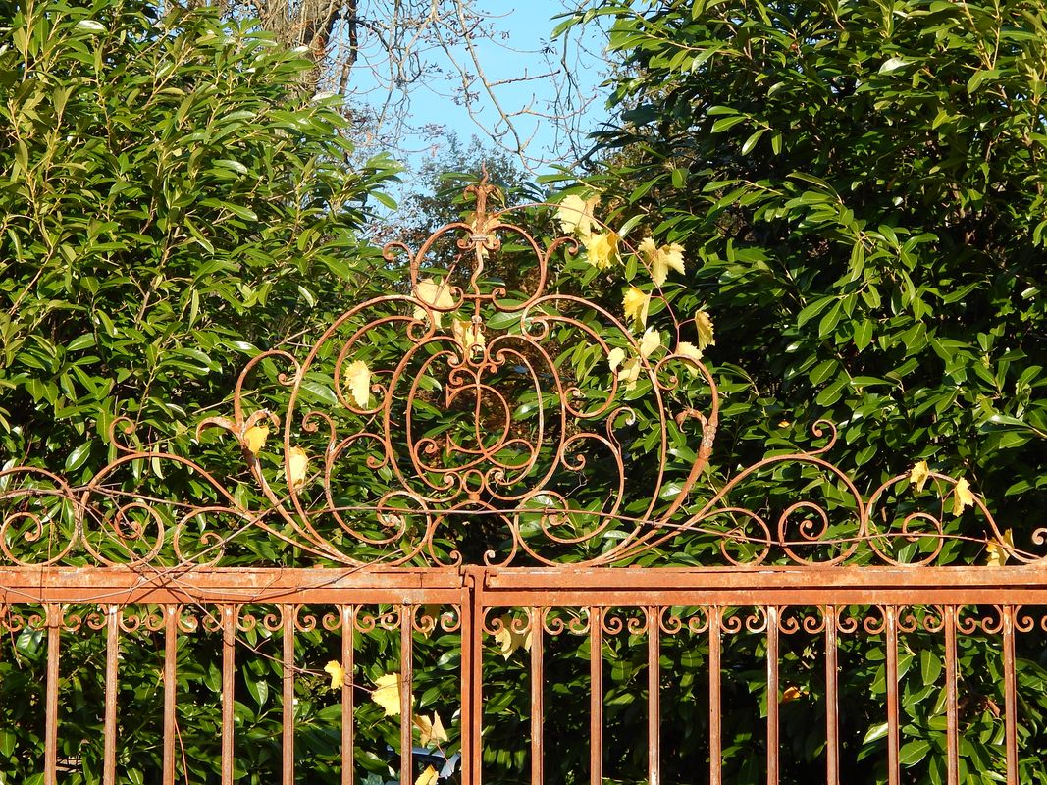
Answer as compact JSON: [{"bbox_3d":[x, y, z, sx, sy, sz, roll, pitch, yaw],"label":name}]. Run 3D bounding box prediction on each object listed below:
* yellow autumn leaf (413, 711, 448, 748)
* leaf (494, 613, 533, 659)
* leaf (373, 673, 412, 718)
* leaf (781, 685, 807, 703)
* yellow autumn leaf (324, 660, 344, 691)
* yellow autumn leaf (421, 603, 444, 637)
[{"bbox_3d":[-0.193,0.703,4.800,0.074,0.076,0.045,0,-5,0],"label":"yellow autumn leaf"},{"bbox_3d":[-0.019,0.518,4.870,0.091,0.102,0.050,0,-5,0],"label":"leaf"},{"bbox_3d":[-0.273,0.632,4.800,0.090,0.094,0.030,0,-5,0],"label":"leaf"},{"bbox_3d":[0.639,0.709,5.400,0.065,0.042,0.045,0,-5,0],"label":"leaf"},{"bbox_3d":[-0.391,0.588,4.780,0.047,0.063,0.030,0,-5,0],"label":"yellow autumn leaf"},{"bbox_3d":[-0.193,0.475,4.870,0.050,0.091,0.040,0,-5,0],"label":"yellow autumn leaf"}]

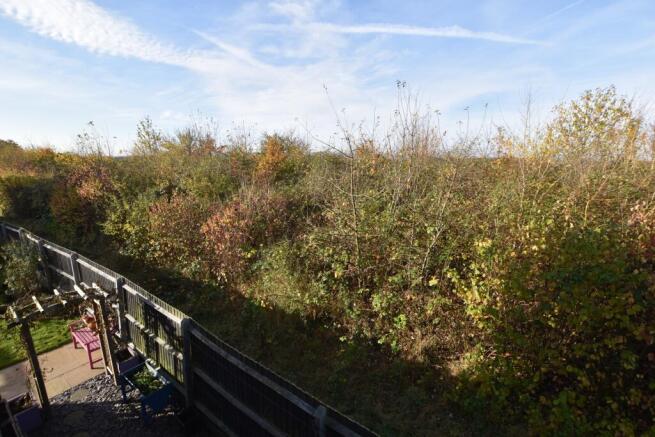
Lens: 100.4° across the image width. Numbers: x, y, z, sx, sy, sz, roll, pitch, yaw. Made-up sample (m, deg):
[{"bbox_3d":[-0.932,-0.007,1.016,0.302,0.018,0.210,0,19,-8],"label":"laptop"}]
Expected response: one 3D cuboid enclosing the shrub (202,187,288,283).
[{"bbox_3d":[-3.251,0.548,11.191,3.000,3.200,2.600,-4,13,-16],"label":"shrub"}]

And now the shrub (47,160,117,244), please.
[{"bbox_3d":[-13.728,-0.899,15.520,2.900,4.200,2.700,-11,16,-41],"label":"shrub"}]

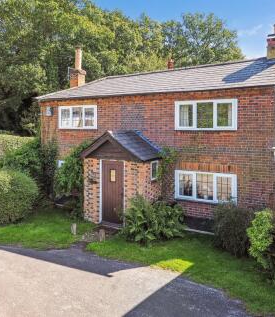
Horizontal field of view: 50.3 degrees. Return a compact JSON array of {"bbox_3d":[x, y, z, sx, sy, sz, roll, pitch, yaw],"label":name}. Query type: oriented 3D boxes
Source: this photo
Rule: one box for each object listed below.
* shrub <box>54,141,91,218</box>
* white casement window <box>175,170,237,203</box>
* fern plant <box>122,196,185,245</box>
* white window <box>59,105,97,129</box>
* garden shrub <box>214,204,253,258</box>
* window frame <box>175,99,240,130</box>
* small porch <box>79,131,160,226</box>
[{"bbox_3d":[-2.350,0.640,10.670,1.500,2.550,0.950,2,3,27],"label":"shrub"},{"bbox_3d":[2.070,0.880,8.990,1.900,0.910,0.120,2,3,27],"label":"white casement window"},{"bbox_3d":[0.460,1.620,8.380,1.700,1.150,1.200,2,3,27],"label":"fern plant"},{"bbox_3d":[-2.290,-1.560,11.200,1.840,0.890,0.120,2,3,27],"label":"white window"},{"bbox_3d":[2.620,1.800,7.850,1.080,1.220,1.000,1,3,28],"label":"garden shrub"},{"bbox_3d":[2.050,-1.300,8.850,1.880,0.910,0.100,1,3,28],"label":"window frame"},{"bbox_3d":[-0.500,0.580,9.500,2.300,2.900,1.450,2,3,27],"label":"small porch"}]

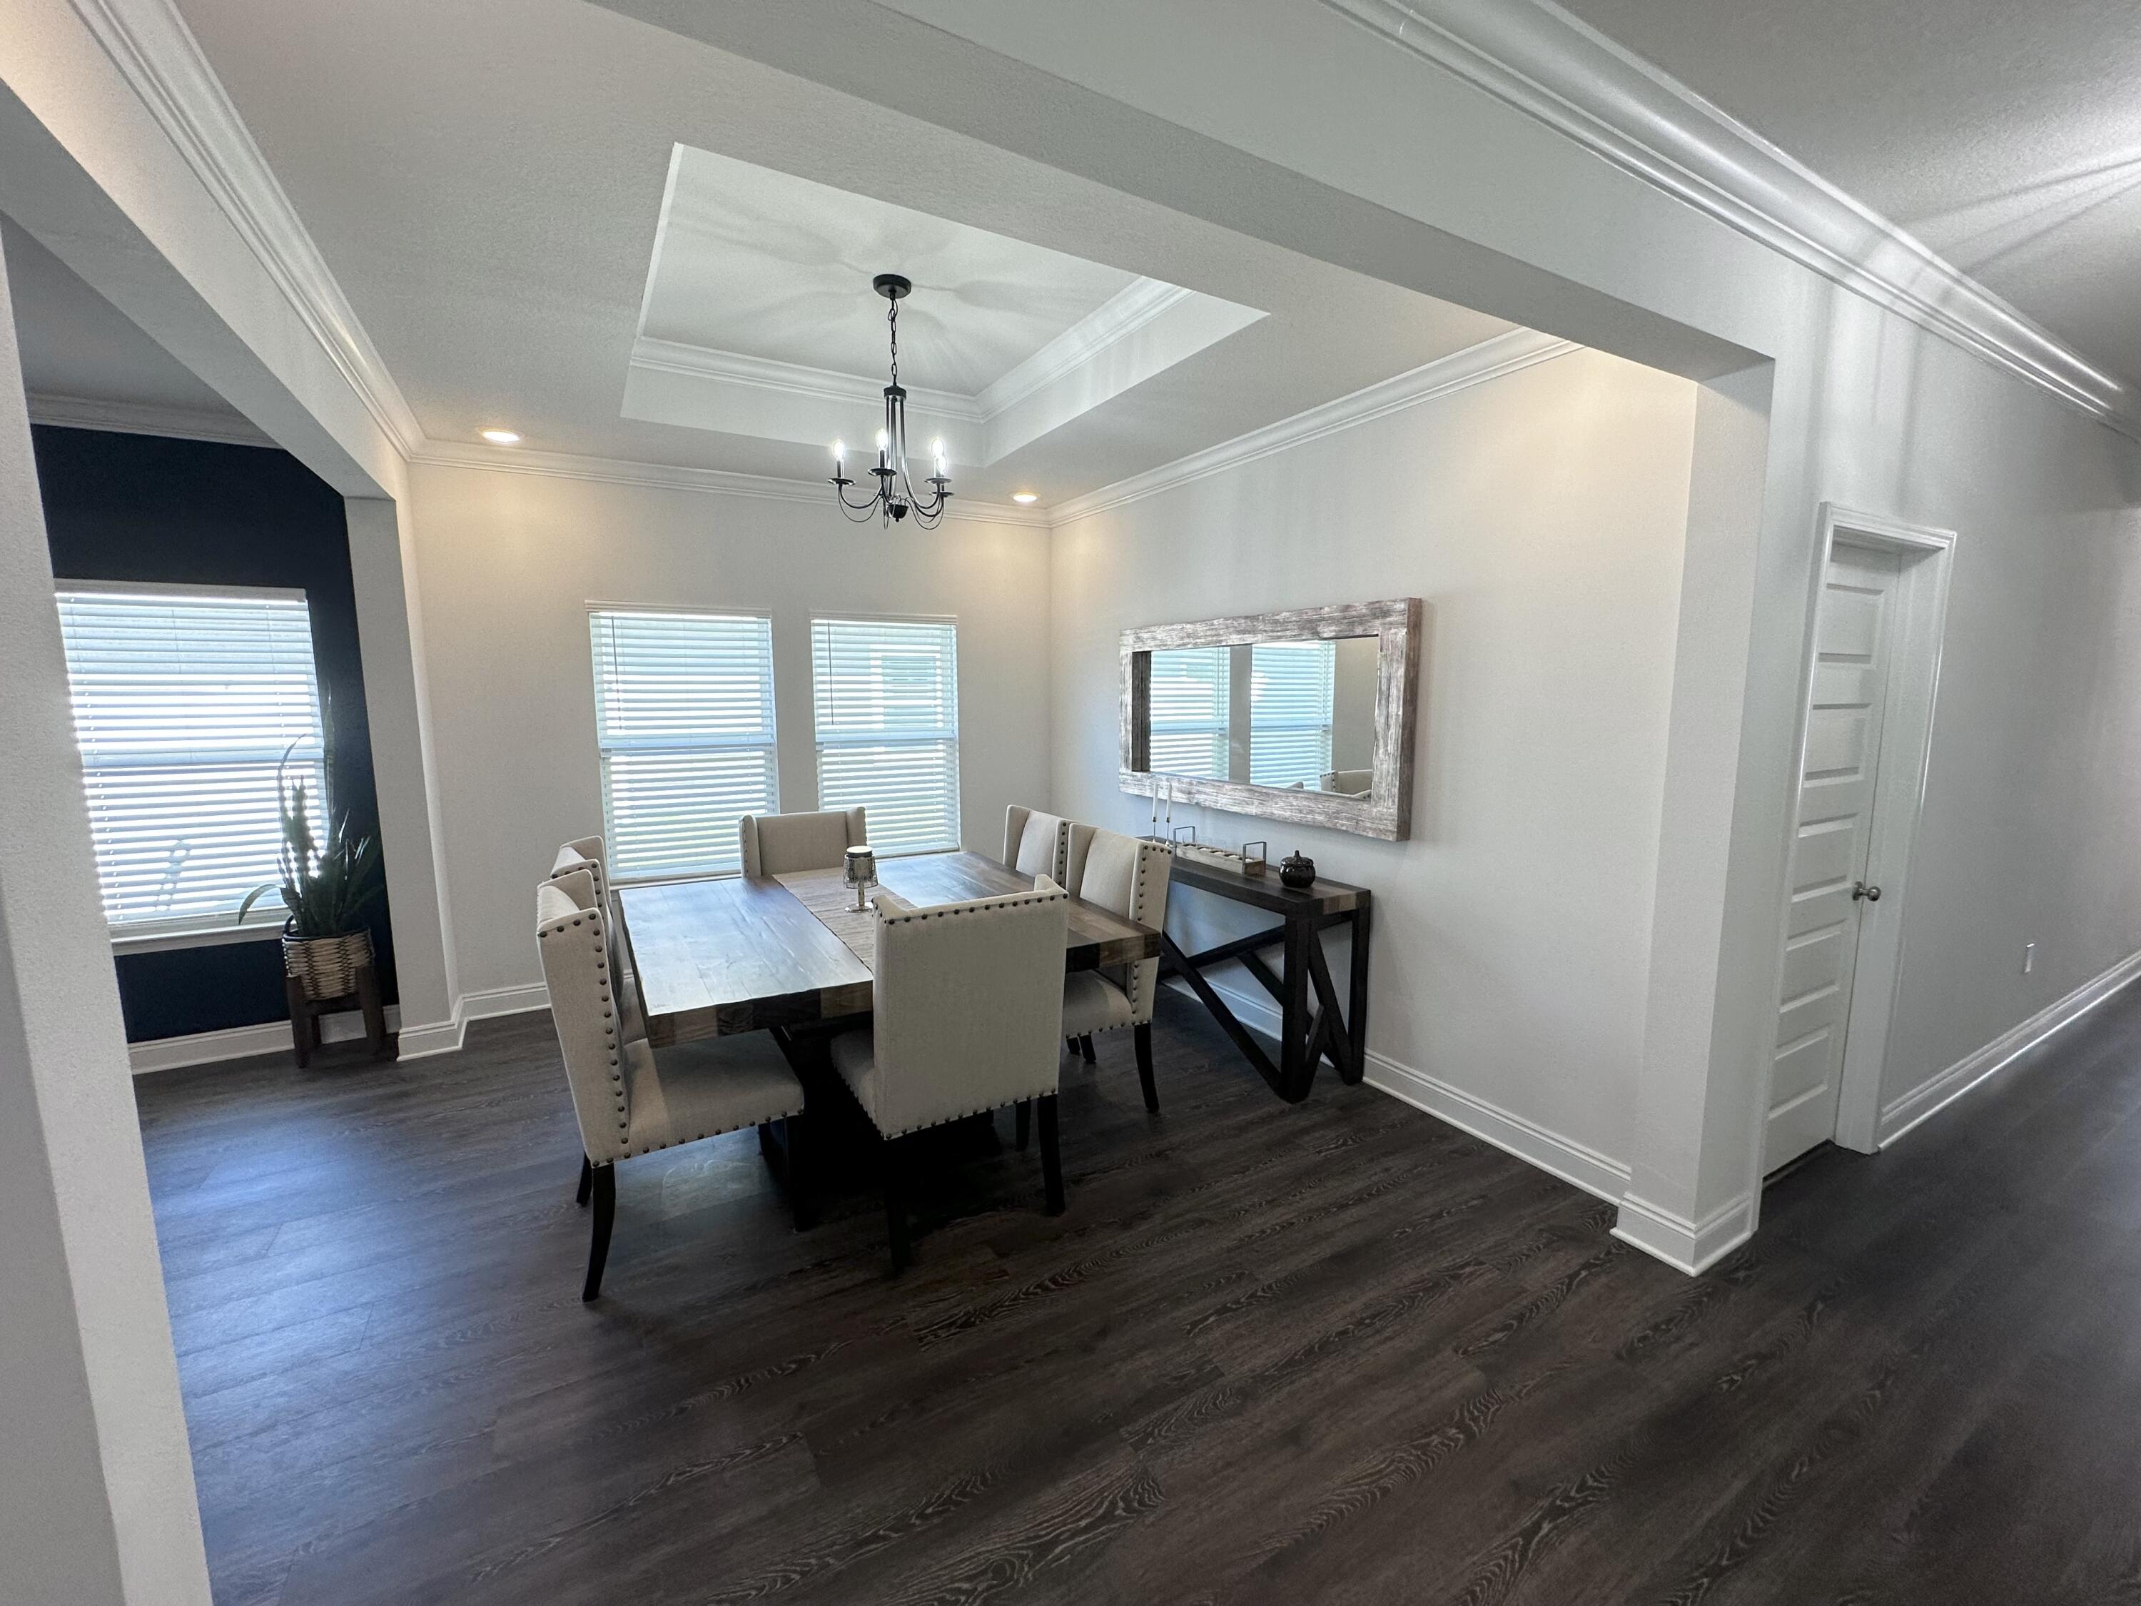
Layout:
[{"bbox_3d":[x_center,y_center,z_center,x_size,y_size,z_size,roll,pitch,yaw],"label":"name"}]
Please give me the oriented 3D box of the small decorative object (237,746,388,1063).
[{"bbox_3d":[-3.307,0.437,3.814,0.436,1.411,0.380,-5,9,-30],"label":"small decorative object"}]

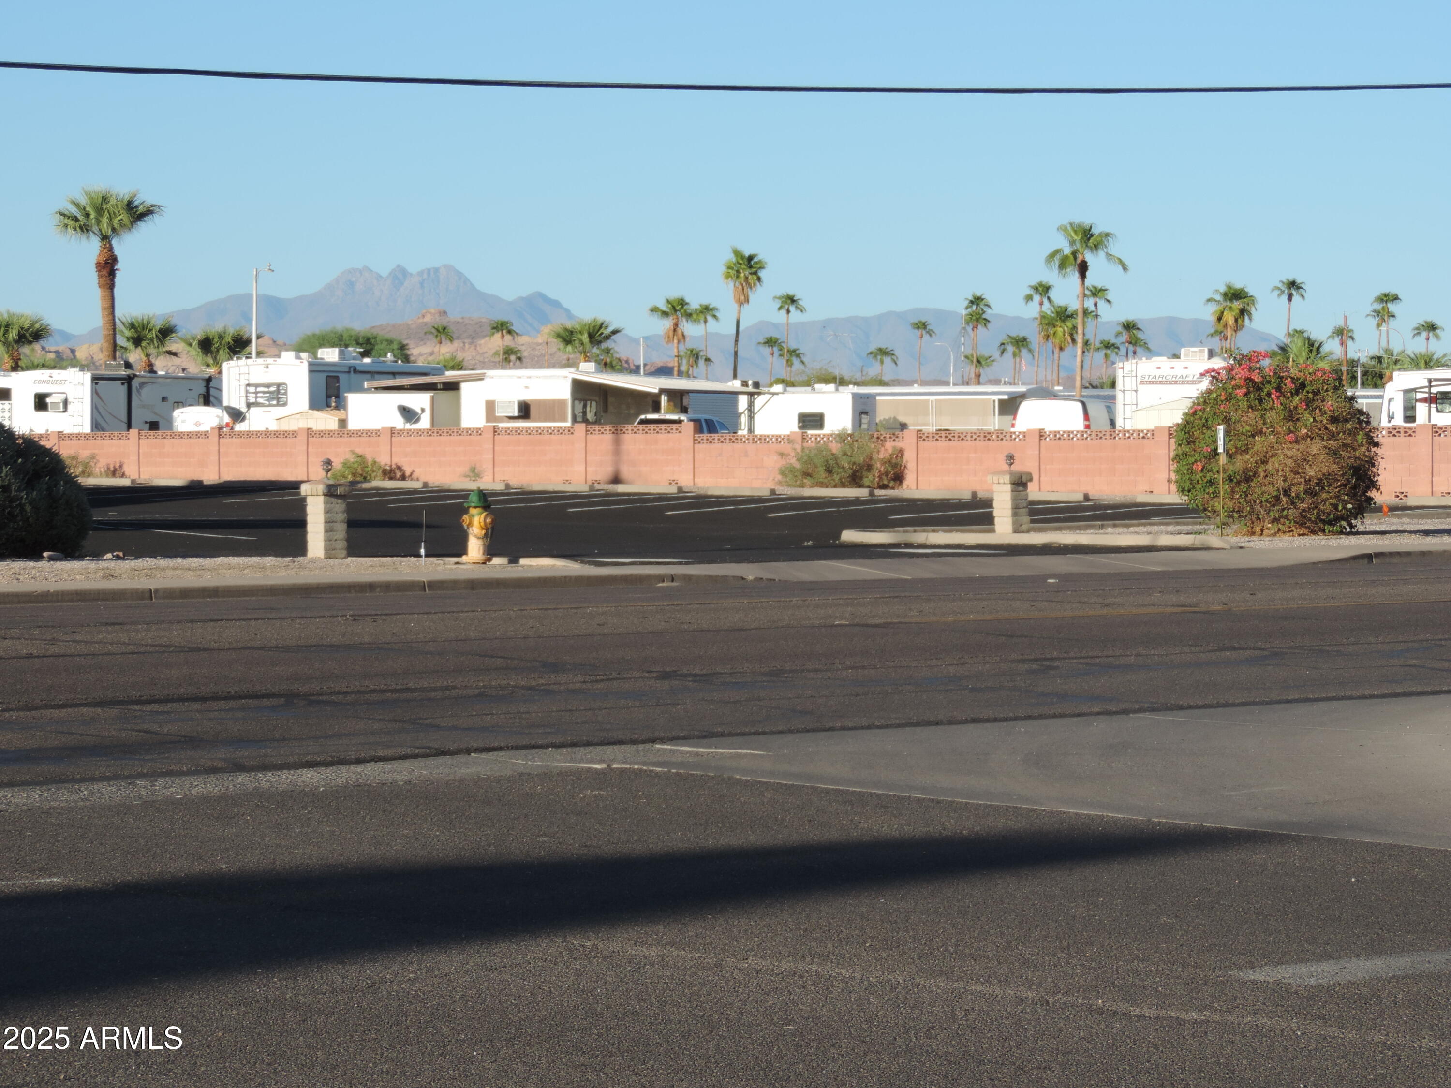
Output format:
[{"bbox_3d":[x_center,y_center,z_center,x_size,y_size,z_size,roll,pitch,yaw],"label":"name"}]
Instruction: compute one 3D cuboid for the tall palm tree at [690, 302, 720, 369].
[{"bbox_3d":[-1.856,-14.814,410.134,2.693,15.361,2.693,0,1,0],"label":"tall palm tree"}]

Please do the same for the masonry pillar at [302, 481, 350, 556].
[{"bbox_3d":[-4.416,-0.273,48.600,0.390,0.860,0.390,-1,1,-37],"label":"masonry pillar"}]

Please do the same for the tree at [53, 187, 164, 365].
[{"bbox_3d":[-20.303,-6.954,144.908,3.697,9.556,3.697,0,1,0],"label":"tree"}]

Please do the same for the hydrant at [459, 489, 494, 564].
[{"bbox_3d":[-2.644,-0.187,46.900,0.400,0.810,0.370,-1,1,-44],"label":"hydrant"}]

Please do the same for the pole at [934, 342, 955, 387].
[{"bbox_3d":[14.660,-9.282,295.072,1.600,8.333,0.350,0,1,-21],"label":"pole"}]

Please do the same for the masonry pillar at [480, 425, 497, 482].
[{"bbox_3d":[-4.714,-1.791,88.000,0.200,1.170,0.340,-1,1,-43],"label":"masonry pillar"}]

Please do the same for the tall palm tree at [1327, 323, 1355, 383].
[{"bbox_3d":[62.993,-16.110,450.000,2.800,13.300,2.800,0,1,0],"label":"tall palm tree"}]

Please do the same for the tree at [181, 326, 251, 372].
[{"bbox_3d":[-22.554,-6.379,195.057,3.114,6.529,3.114,0,1,0],"label":"tree"}]

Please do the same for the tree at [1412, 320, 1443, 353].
[{"bbox_3d":[63.823,-14.372,400.000,2.900,12.200,2.900,0,1,0],"label":"tree"}]

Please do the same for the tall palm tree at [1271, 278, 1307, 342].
[{"bbox_3d":[40.942,-12.480,319.842,2.720,13.665,2.720,0,1,0],"label":"tall palm tree"}]

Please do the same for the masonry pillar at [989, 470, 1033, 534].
[{"bbox_3d":[3.453,-0.500,53.200,0.400,0.770,0.400,-1,1,-43],"label":"masonry pillar"}]

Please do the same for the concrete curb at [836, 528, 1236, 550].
[{"bbox_3d":[3.596,-0.061,52.200,0.300,0.150,6.200,-1,1,-42],"label":"concrete curb"}]

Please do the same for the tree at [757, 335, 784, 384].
[{"bbox_3d":[4.171,-13.284,404.840,2.399,11.901,2.399,0,1,0],"label":"tree"}]

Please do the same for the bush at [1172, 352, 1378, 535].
[{"bbox_3d":[6.671,-1.224,53.400,2.480,2.190,2.400,0,1,0],"label":"bush"}]

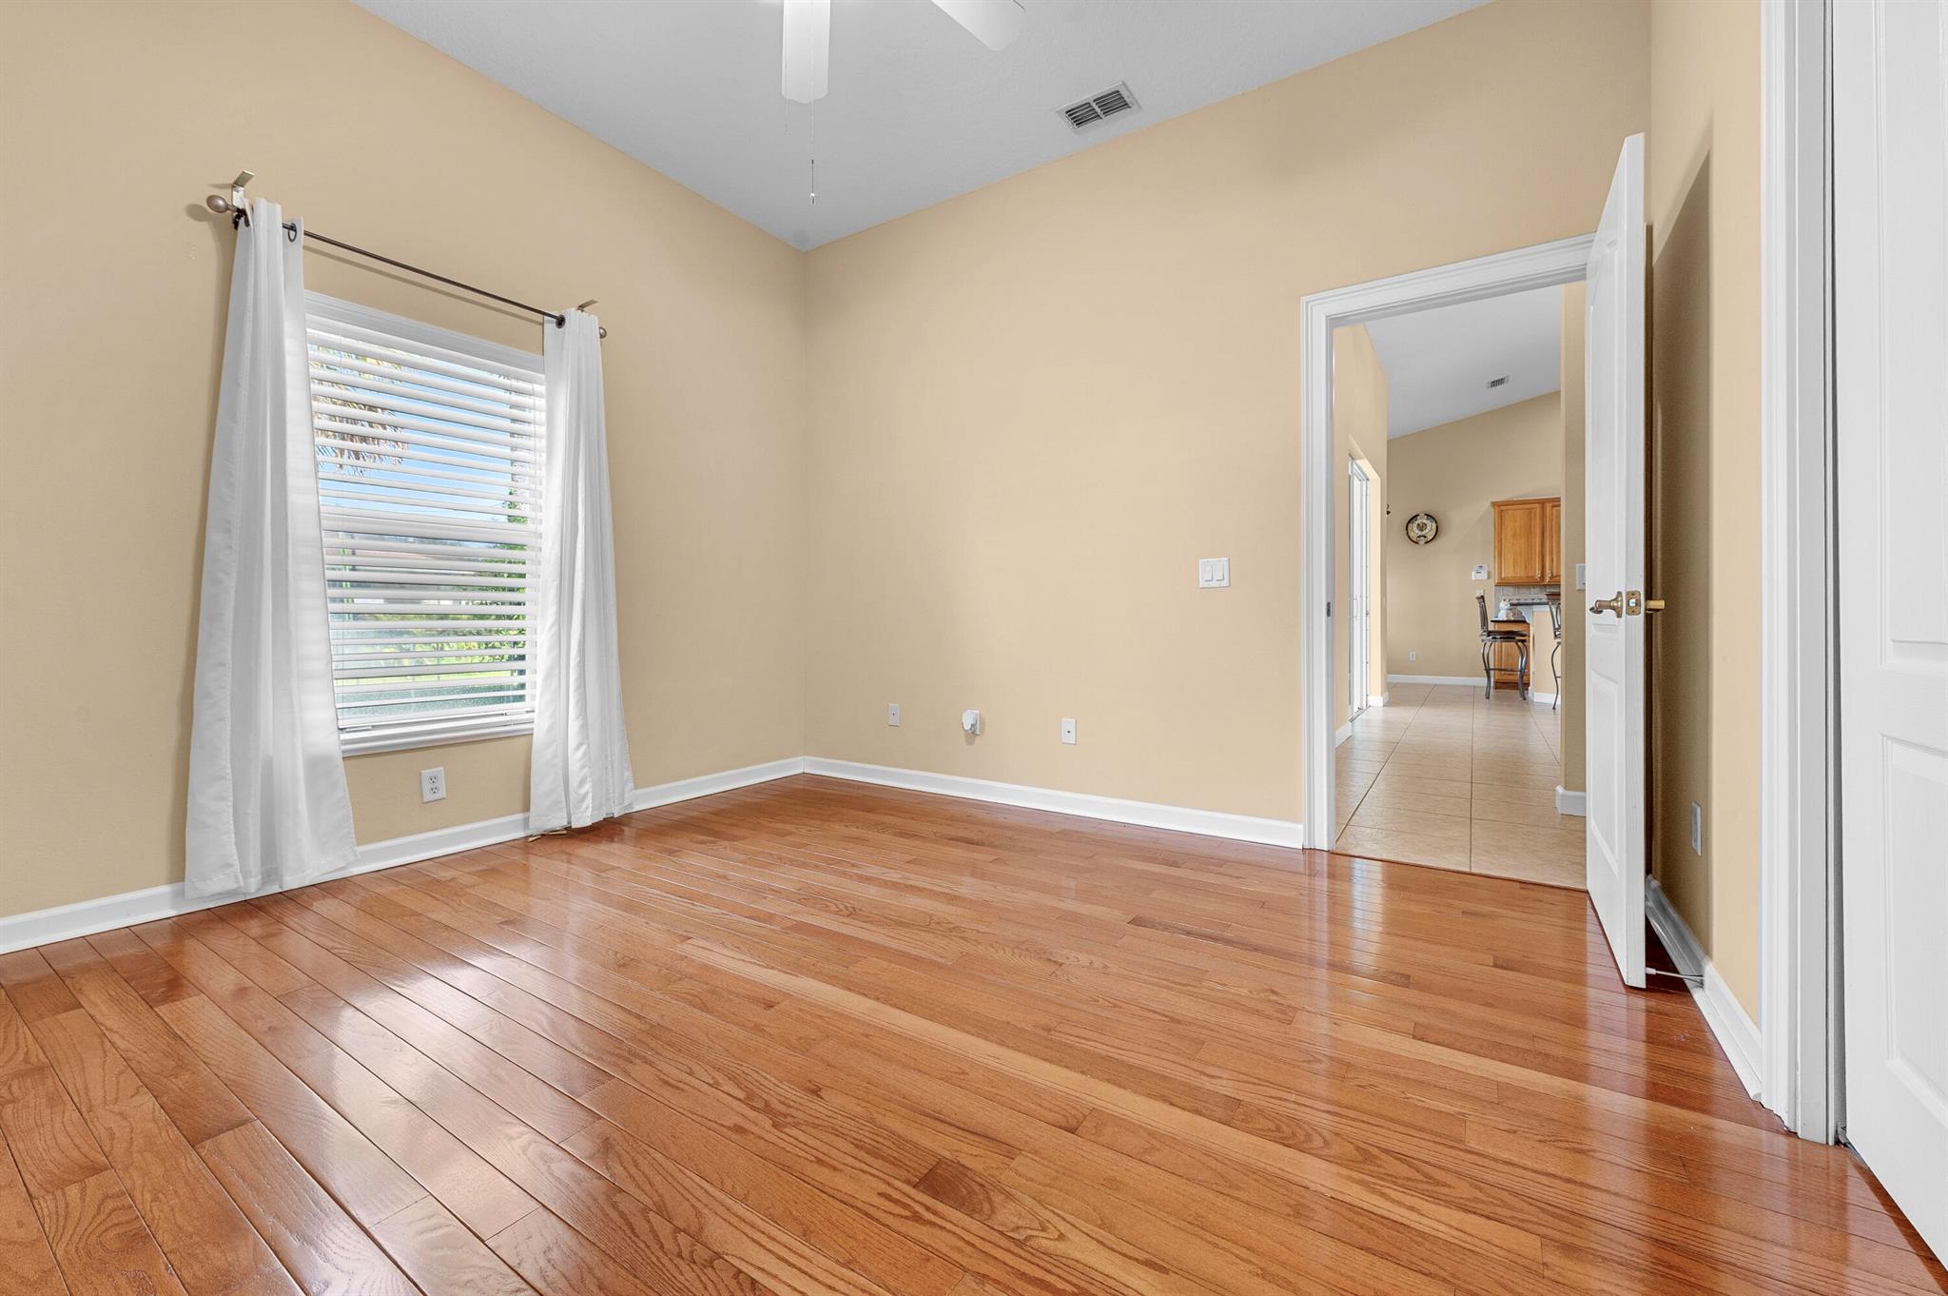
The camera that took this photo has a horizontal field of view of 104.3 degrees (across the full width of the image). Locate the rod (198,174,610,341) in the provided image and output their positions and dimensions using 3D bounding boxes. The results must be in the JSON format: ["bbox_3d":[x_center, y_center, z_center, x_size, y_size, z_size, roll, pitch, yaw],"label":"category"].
[{"bbox_3d":[-1.962,-1.388,2.784,0.110,0.140,1.250,1,1,33],"label":"rod"}]

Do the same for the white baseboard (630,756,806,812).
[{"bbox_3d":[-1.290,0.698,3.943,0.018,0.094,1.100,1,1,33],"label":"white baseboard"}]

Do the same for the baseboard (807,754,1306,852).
[{"bbox_3d":[0.153,0.708,3.671,2.710,0.094,0.018,1,1,33],"label":"baseboard"}]

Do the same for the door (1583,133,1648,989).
[{"bbox_3d":[1.794,-0.219,2.125,0.038,2.030,0.760,1,1,33],"label":"door"}]

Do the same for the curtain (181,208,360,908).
[{"bbox_3d":[-2.195,-0.329,2.397,0.140,2.110,0.420,1,1,33],"label":"curtain"}]

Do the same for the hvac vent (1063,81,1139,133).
[{"bbox_3d":[0.533,-2.247,3.181,0.305,0.020,0.200,1,1,33],"label":"hvac vent"}]

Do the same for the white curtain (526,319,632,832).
[{"bbox_3d":[-1.646,-0.340,3.245,0.140,2.130,0.450,1,1,33],"label":"white curtain"}]

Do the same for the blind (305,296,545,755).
[{"bbox_3d":[-2.023,-0.424,2.828,0.080,1.550,0.920,1,1,33],"label":"blind"}]

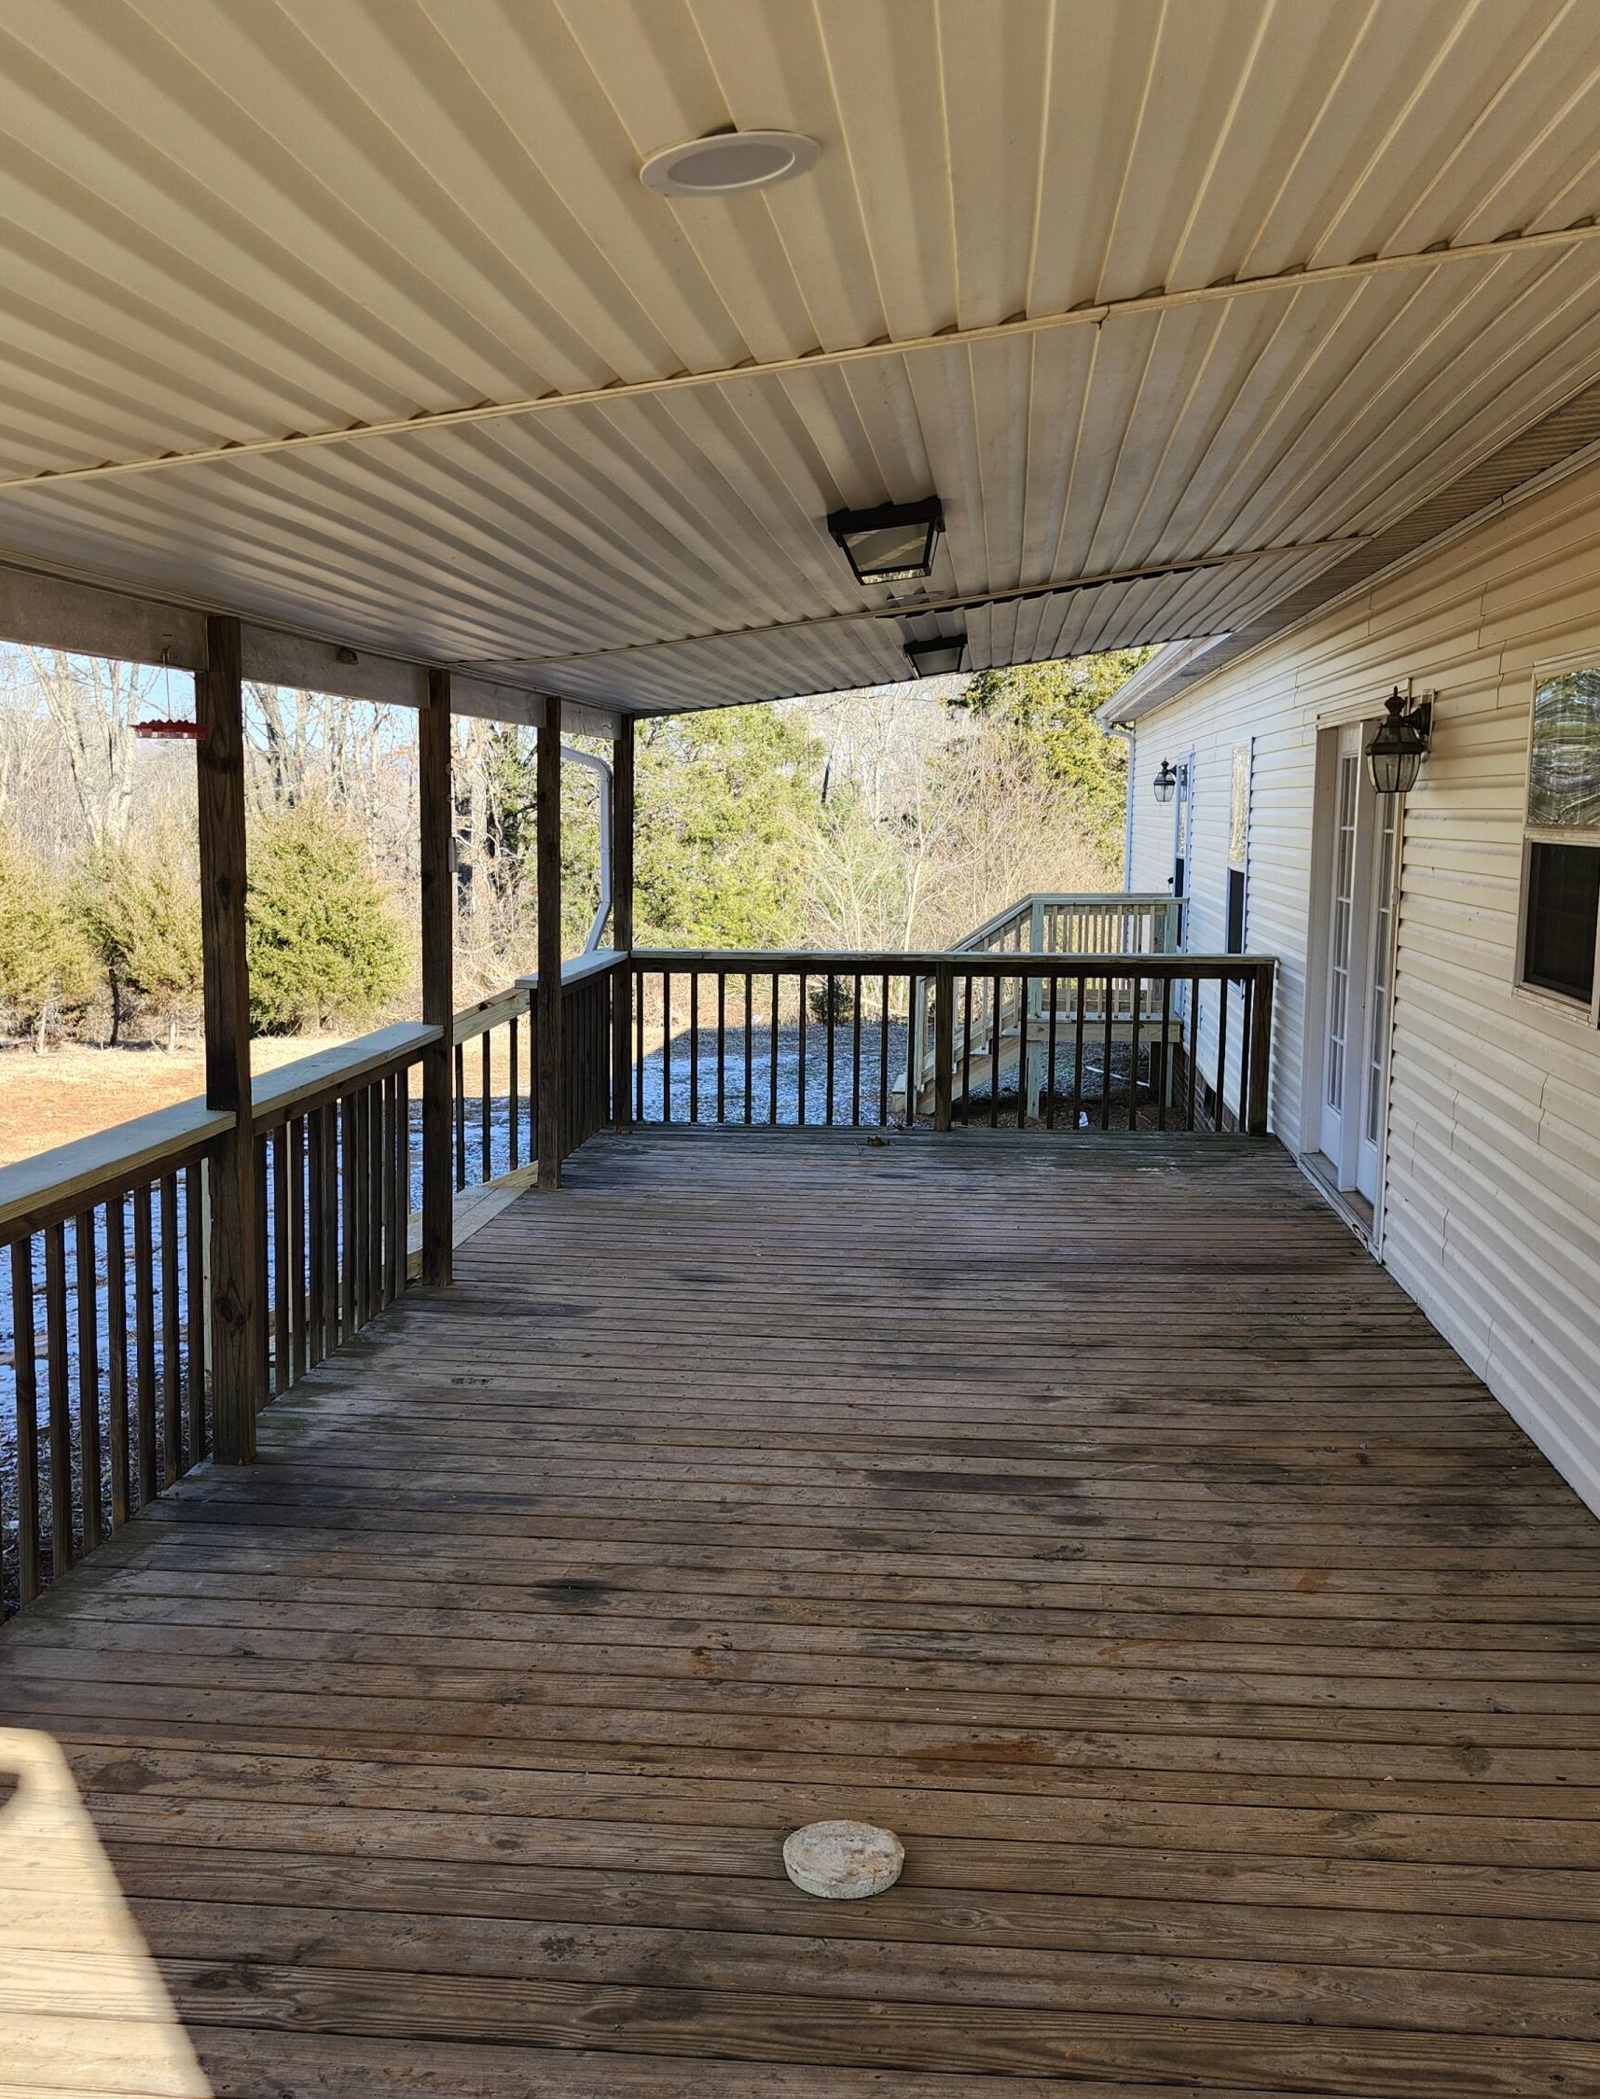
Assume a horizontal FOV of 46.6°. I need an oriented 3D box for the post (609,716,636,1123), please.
[{"bbox_3d":[-0.980,-0.699,10.328,0.088,2.271,0.088,1,7,6],"label":"post"}]

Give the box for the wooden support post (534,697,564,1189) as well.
[{"bbox_3d":[-1.160,-0.478,8.620,0.088,2.271,0.088,1,7,6],"label":"wooden support post"}]

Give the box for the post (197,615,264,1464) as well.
[{"bbox_3d":[-1.542,-0.007,4.984,0.088,2.271,0.088,1,7,6],"label":"post"}]

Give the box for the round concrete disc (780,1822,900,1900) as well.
[{"bbox_3d":[0.069,1.248,2.873,0.183,0.025,0.183,0,7,0],"label":"round concrete disc"}]

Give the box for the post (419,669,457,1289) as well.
[{"bbox_3d":[-1.349,-0.253,6.883,0.088,2.271,0.088,1,7,6],"label":"post"}]

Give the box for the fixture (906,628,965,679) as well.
[{"bbox_3d":[0.592,-1.689,8.089,0.268,0.150,0.270,-6,7,7],"label":"fixture"}]

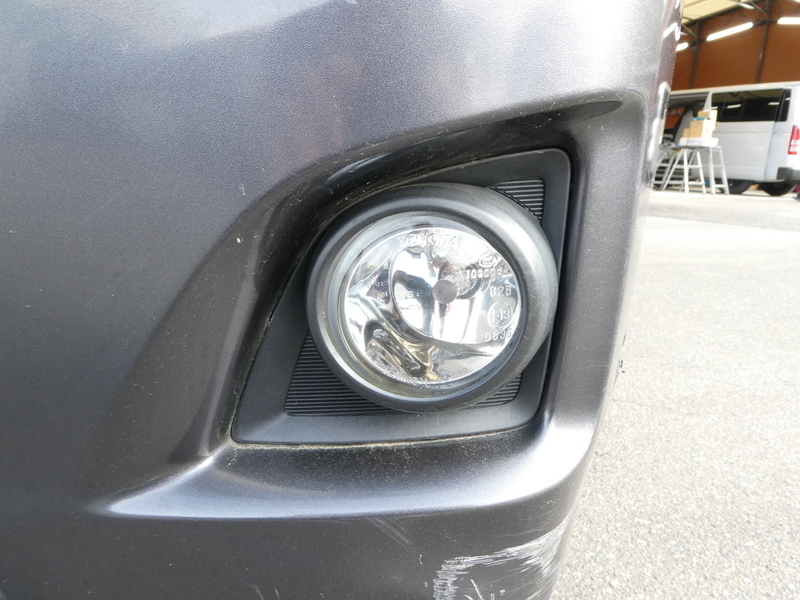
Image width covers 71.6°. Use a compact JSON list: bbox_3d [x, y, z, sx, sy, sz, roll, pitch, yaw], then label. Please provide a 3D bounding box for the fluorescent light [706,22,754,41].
[{"bbox_3d":[9.116,-7.392,15.300,0.170,0.120,1.230,-9,10,-32],"label":"fluorescent light"}]

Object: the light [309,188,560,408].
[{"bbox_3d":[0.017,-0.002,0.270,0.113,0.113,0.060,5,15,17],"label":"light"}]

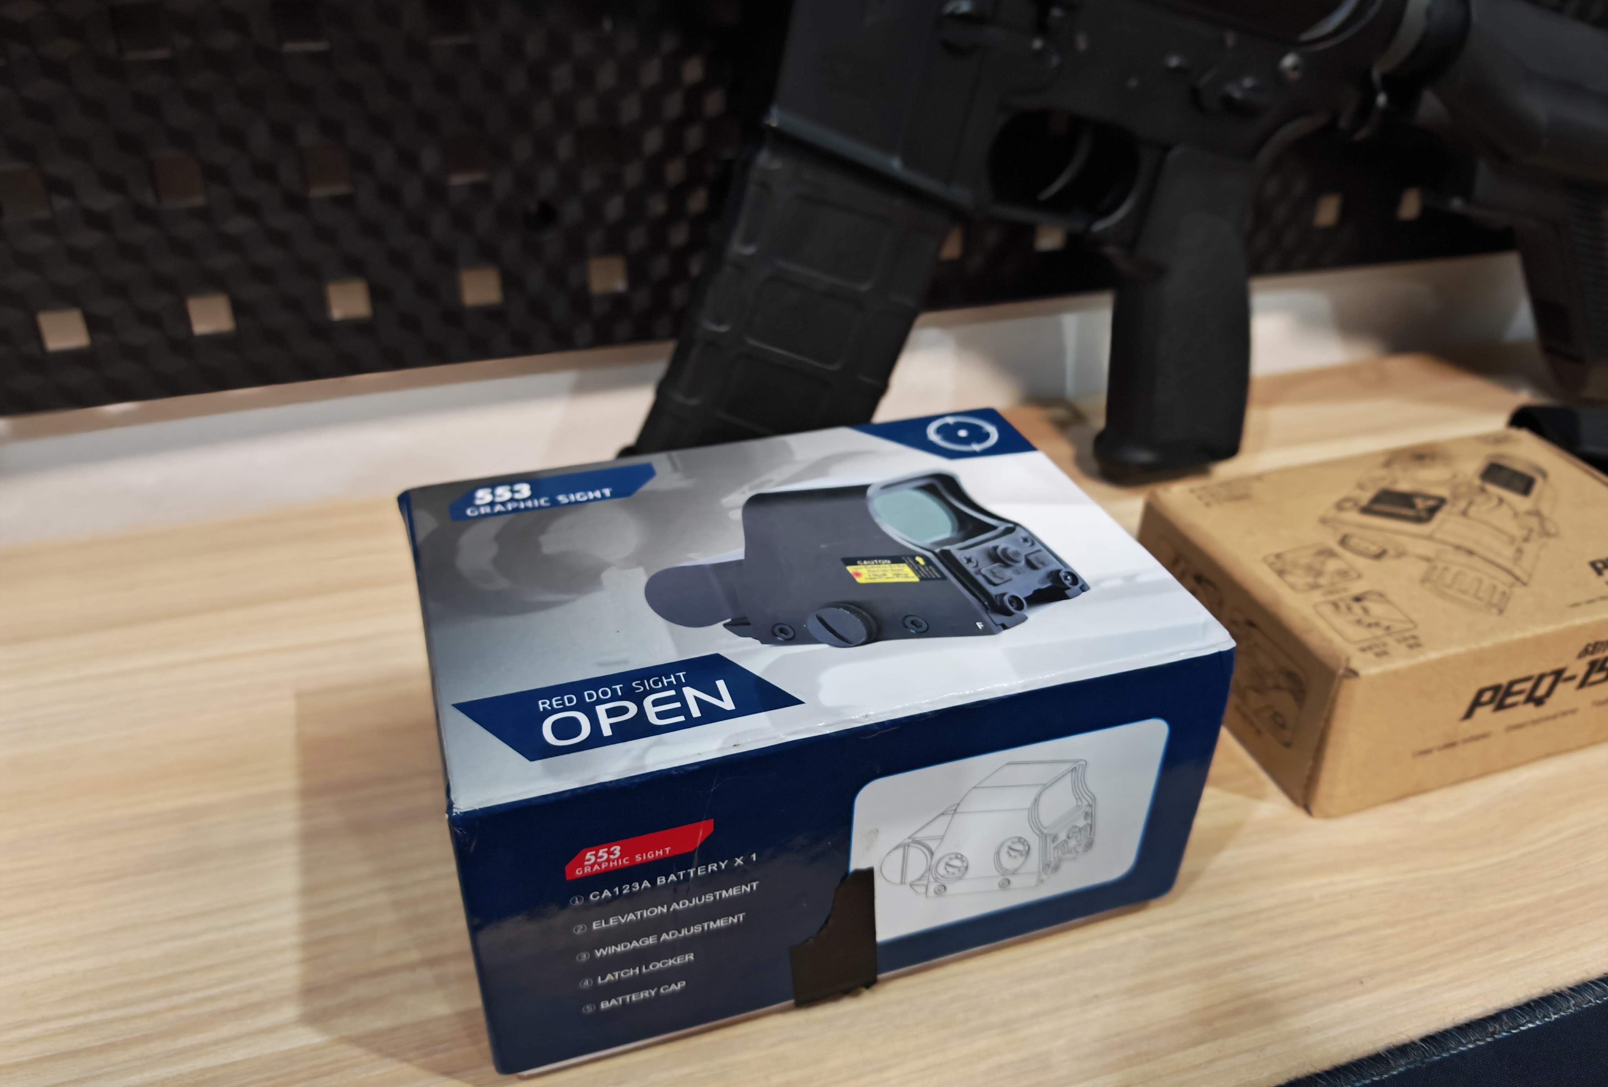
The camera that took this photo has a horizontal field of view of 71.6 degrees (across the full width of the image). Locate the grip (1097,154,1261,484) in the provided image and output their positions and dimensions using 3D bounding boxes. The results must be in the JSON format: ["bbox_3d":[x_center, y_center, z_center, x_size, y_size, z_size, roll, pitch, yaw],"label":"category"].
[{"bbox_3d":[0.132,-0.082,0.396,0.051,0.113,0.033,-14,35,-11],"label":"grip"}]

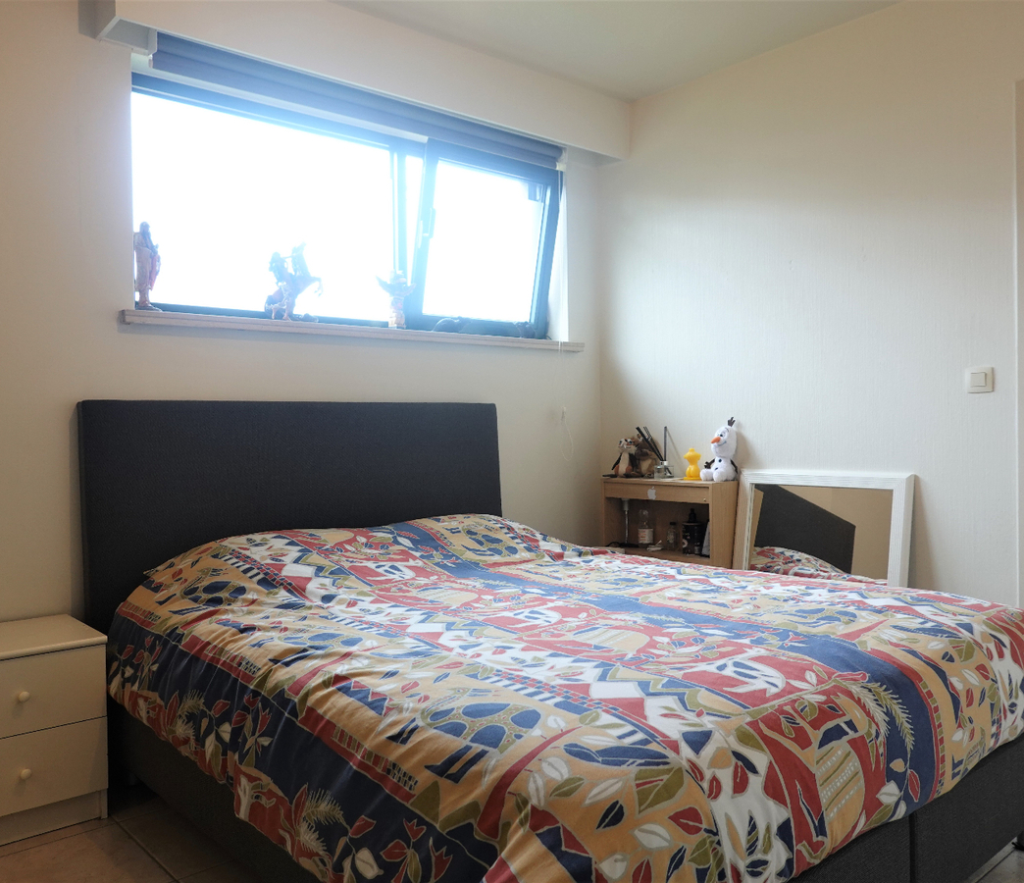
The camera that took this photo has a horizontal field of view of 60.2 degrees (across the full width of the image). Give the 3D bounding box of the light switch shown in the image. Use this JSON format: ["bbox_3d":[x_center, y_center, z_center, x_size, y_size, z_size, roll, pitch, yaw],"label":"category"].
[{"bbox_3d":[1.511,-0.198,2.855,0.012,0.083,0.083,-2,1,-41],"label":"light switch"}]

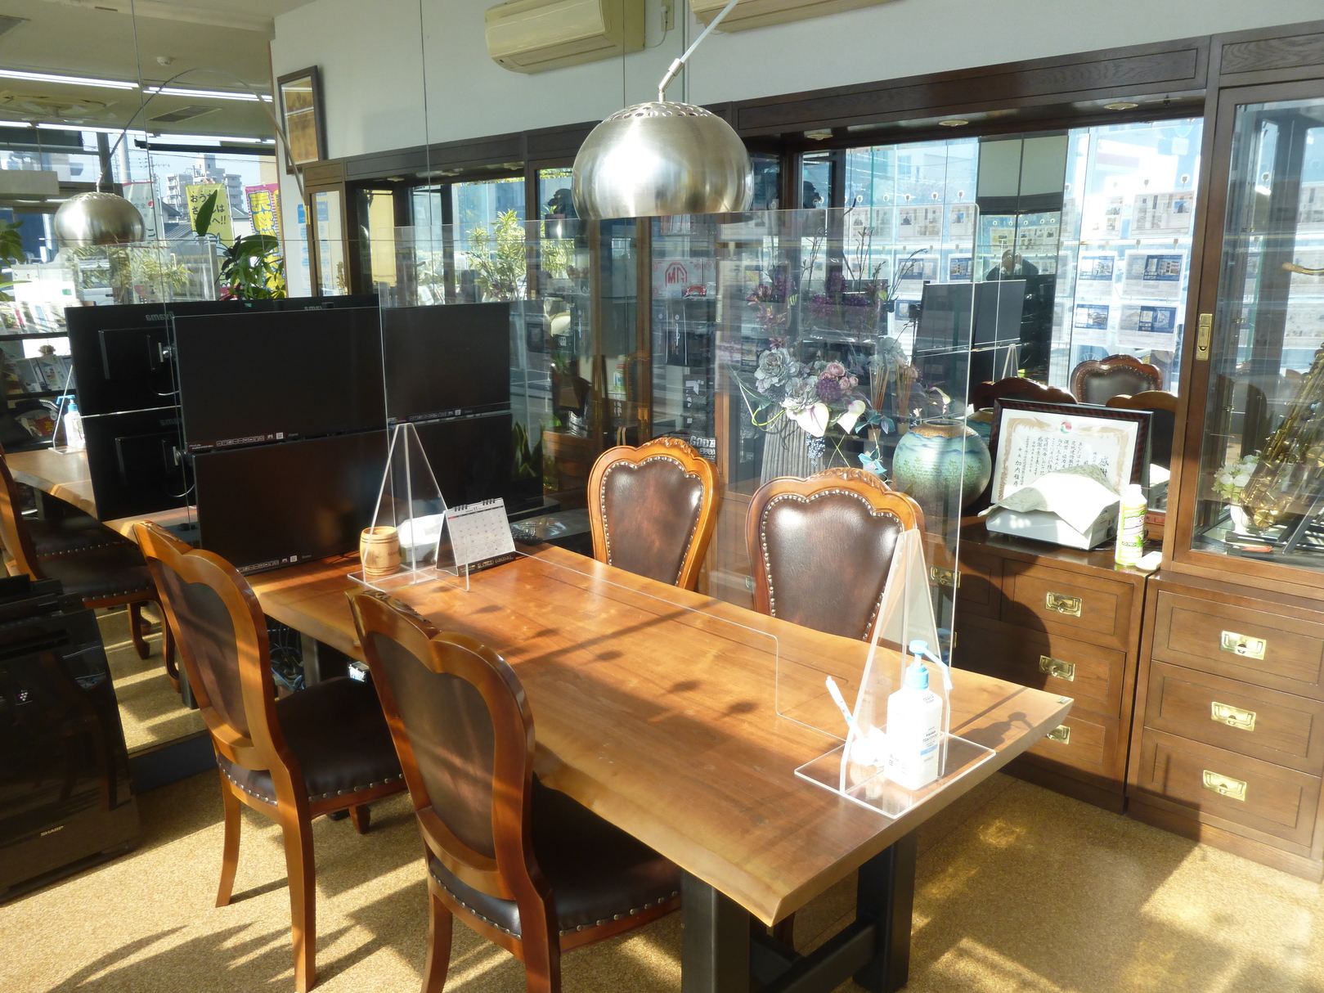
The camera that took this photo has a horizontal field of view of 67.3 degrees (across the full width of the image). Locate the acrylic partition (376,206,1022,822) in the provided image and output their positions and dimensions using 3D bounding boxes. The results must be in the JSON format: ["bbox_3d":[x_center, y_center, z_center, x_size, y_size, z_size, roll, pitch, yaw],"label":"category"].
[{"bbox_3d":[-0.139,-0.114,2.055,0.300,0.888,1.680,-13,18,-43],"label":"acrylic partition"}]

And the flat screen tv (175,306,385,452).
[{"bbox_3d":[-0.965,-0.308,2.554,0.541,0.325,0.050,-13,18,-43],"label":"flat screen tv"}]

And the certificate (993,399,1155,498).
[{"bbox_3d":[1.225,-0.104,3.044,0.025,0.344,0.463,-4,12,-45],"label":"certificate"}]

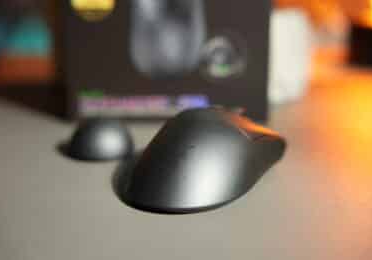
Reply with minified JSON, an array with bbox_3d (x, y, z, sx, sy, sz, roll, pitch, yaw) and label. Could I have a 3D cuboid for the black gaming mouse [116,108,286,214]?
[{"bbox_3d":[0.014,0.008,0.420,0.068,0.044,0.127,9,20,26],"label":"black gaming mouse"}]

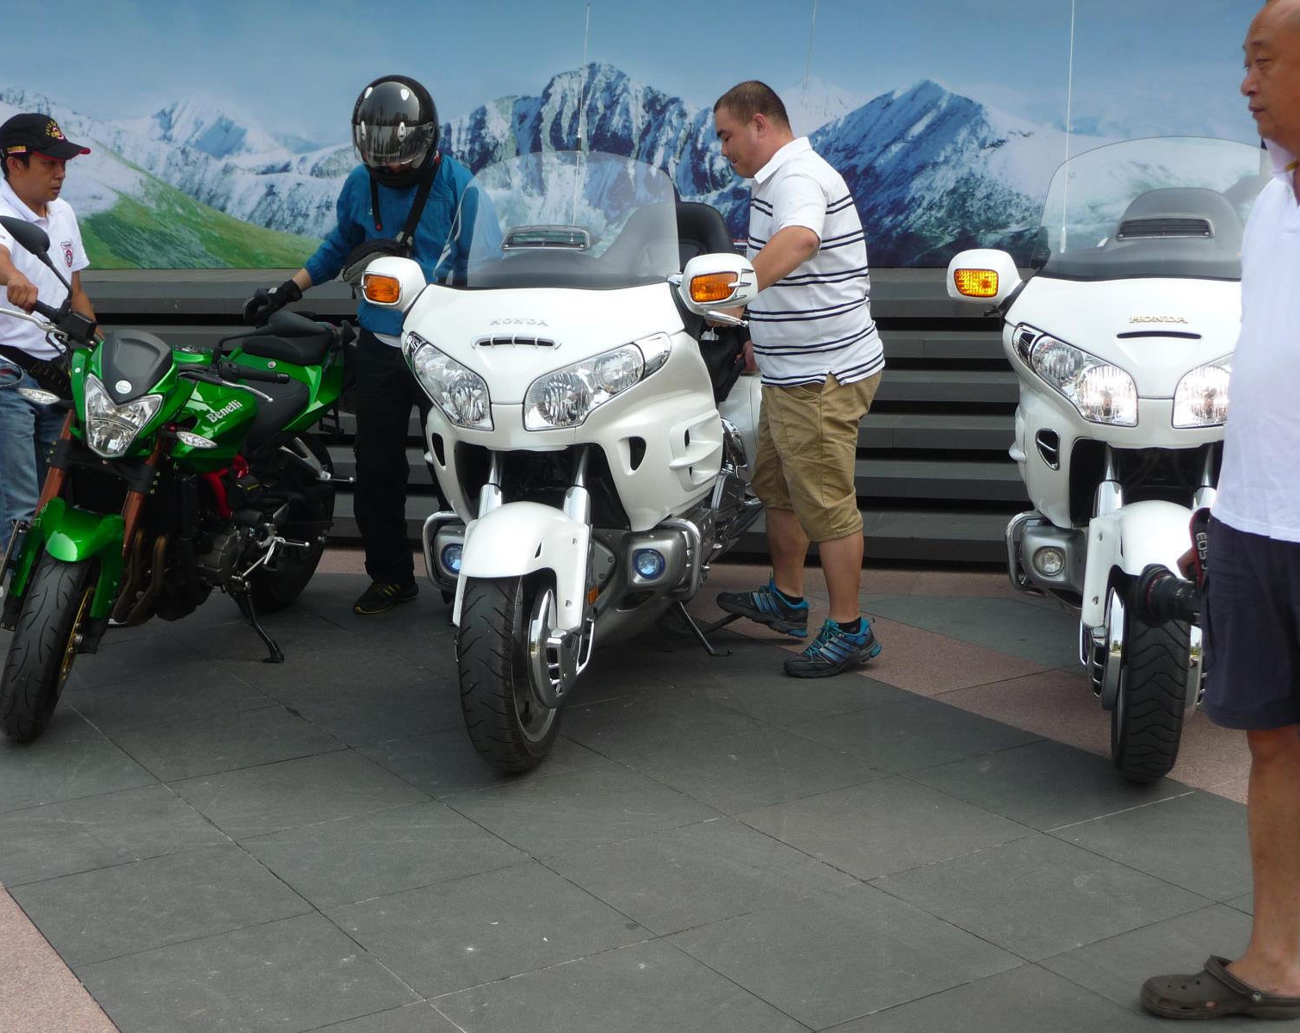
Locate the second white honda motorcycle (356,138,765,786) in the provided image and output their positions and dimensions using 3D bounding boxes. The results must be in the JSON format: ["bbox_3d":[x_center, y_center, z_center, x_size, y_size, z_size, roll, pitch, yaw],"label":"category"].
[{"bbox_3d":[-0.074,-0.289,5.548,1.020,1.500,2.630,2,11,16],"label":"second white honda motorcycle"}]

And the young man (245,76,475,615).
[{"bbox_3d":[-0.921,-0.565,6.421,0.820,1.770,0.480,3,11,24],"label":"young man"}]

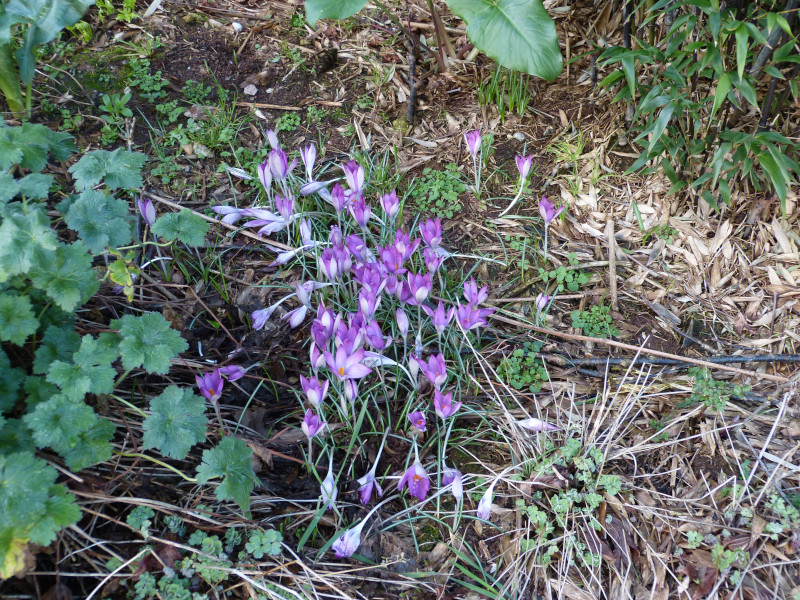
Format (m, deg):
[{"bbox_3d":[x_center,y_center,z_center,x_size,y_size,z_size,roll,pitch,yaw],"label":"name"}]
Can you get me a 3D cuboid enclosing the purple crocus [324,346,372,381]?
[{"bbox_3d":[-0.060,0.075,1.090,0.055,0.035,0.050,0,43,0],"label":"purple crocus"}]

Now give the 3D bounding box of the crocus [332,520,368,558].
[{"bbox_3d":[-0.054,0.261,1.011,0.041,0.027,0.025,-52,30,-3],"label":"crocus"}]

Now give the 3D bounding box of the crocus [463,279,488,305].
[{"bbox_3d":[0.102,-0.011,1.243,0.035,0.037,0.035,0,48,0],"label":"crocus"}]

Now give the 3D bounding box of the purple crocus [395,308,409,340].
[{"bbox_3d":[0.002,0.032,1.195,0.017,0.047,0.017,-5,42,5],"label":"purple crocus"}]

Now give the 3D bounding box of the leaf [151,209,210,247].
[{"bbox_3d":[-0.296,-0.098,1.250,0.077,0.020,0.066,0,48,0],"label":"leaf"}]

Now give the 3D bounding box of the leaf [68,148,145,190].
[{"bbox_3d":[-0.443,-0.198,1.400,0.112,0.030,0.095,0,42,0],"label":"leaf"}]

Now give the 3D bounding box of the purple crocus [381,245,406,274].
[{"bbox_3d":[-0.009,-0.057,1.293,0.036,0.044,0.036,0,51,0],"label":"purple crocus"}]

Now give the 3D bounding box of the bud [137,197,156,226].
[{"bbox_3d":[-0.362,-0.127,1.321,0.023,0.043,0.023,-6,42,6],"label":"bud"}]

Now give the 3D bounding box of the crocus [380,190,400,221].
[{"bbox_3d":[-0.013,-0.133,1.300,0.028,0.041,0.028,0,43,0],"label":"crocus"}]

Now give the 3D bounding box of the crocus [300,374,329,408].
[{"bbox_3d":[-0.099,0.106,1.070,0.033,0.039,0.032,0,43,0],"label":"crocus"}]

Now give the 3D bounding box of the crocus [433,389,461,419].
[{"bbox_3d":[0.055,0.122,1.094,0.033,0.044,0.033,2,53,-2],"label":"crocus"}]

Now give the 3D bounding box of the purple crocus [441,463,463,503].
[{"bbox_3d":[0.059,0.208,1.047,0.023,0.045,0.025,0,48,0],"label":"purple crocus"}]

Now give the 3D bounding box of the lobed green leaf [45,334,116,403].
[{"bbox_3d":[-0.349,0.074,1.020,0.078,0.022,0.076,0,58,0],"label":"lobed green leaf"}]

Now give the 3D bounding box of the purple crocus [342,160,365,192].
[{"bbox_3d":[-0.068,-0.182,1.360,0.031,0.043,0.031,0,43,0],"label":"purple crocus"}]

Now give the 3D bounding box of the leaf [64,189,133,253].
[{"bbox_3d":[-0.427,-0.113,1.310,0.088,0.025,0.085,33,72,12],"label":"leaf"}]

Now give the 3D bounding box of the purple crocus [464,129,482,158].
[{"bbox_3d":[0.120,-0.256,1.515,0.029,0.048,0.029,-3,42,3],"label":"purple crocus"}]

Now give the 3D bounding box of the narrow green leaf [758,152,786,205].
[{"bbox_3d":[0.536,-0.175,1.330,0.018,0.088,0.016,-25,12,2],"label":"narrow green leaf"}]

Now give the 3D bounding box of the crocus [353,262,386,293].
[{"bbox_3d":[-0.039,-0.029,1.200,0.042,0.036,0.040,0,43,0],"label":"crocus"}]

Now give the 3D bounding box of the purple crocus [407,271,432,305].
[{"bbox_3d":[0.026,-0.015,1.212,0.034,0.043,0.034,0,48,0],"label":"purple crocus"}]

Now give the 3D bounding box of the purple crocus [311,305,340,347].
[{"bbox_3d":[-0.096,0.033,1.193,0.039,0.054,0.039,-4,42,4],"label":"purple crocus"}]

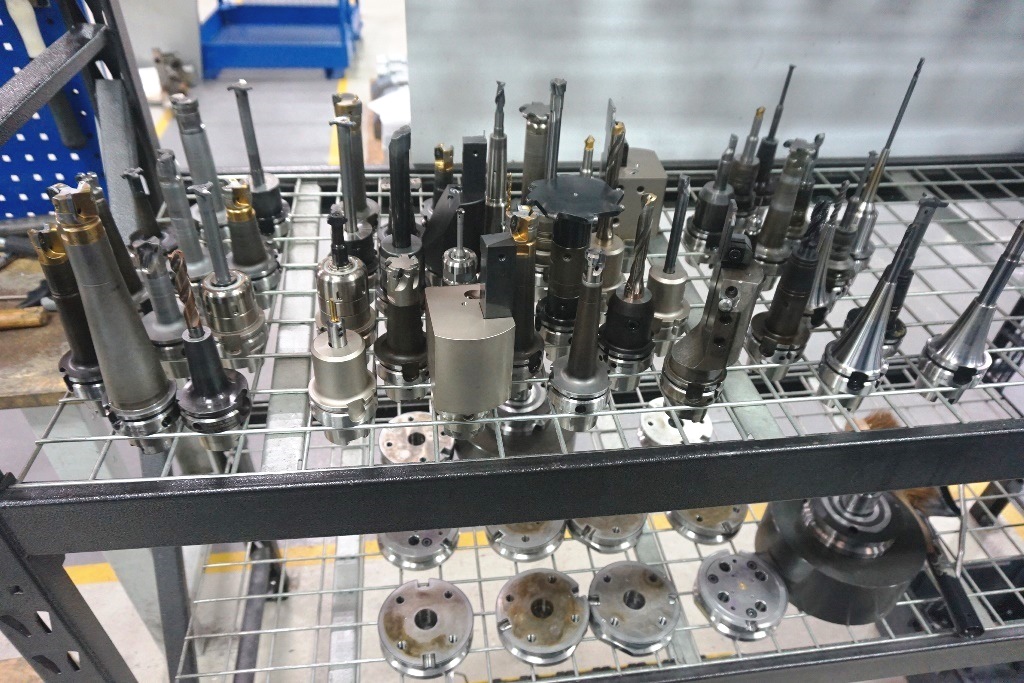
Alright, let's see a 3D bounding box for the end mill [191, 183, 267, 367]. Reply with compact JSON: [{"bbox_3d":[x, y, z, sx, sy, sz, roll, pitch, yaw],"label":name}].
[{"bbox_3d":[-0.294,-0.062,0.704,0.063,0.211,0.063,-3,40,-7],"label":"end mill"}]

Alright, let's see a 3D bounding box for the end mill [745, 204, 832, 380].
[{"bbox_3d":[0.303,-0.052,0.736,0.063,0.209,0.063,-2,37,-8],"label":"end mill"}]

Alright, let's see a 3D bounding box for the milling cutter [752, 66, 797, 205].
[{"bbox_3d":[0.384,-0.288,1.010,0.063,0.233,0.063,-4,40,-6],"label":"milling cutter"}]

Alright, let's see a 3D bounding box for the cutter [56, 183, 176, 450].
[{"bbox_3d":[-0.342,-0.011,0.598,0.063,0.265,0.063,4,37,-3],"label":"cutter"}]

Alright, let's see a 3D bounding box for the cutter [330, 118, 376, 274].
[{"bbox_3d":[-0.189,-0.145,0.796,0.063,0.229,0.063,-1,40,-9],"label":"cutter"}]

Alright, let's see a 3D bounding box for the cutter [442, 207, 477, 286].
[{"bbox_3d":[-0.058,-0.060,0.739,0.063,0.181,0.063,-2,39,-9],"label":"cutter"}]

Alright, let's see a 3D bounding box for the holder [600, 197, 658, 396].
[{"bbox_3d":[0.127,-0.048,0.712,0.063,0.222,0.063,-4,40,-7],"label":"holder"}]

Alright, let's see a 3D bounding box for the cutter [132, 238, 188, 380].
[{"bbox_3d":[-0.351,-0.033,0.693,0.063,0.158,0.063,3,37,-2],"label":"cutter"}]

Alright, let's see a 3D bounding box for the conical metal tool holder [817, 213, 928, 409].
[{"bbox_3d":[0.364,-0.024,0.686,0.063,0.214,0.063,2,38,-1],"label":"conical metal tool holder"}]

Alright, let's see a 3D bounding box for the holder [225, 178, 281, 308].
[{"bbox_3d":[-0.308,-0.113,0.801,0.063,0.158,0.063,-1,41,-9],"label":"holder"}]

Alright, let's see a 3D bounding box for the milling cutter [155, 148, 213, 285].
[{"bbox_3d":[-0.368,-0.124,0.782,0.063,0.195,0.063,-4,40,-7],"label":"milling cutter"}]

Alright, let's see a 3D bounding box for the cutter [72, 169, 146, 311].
[{"bbox_3d":[-0.417,-0.081,0.714,0.063,0.194,0.063,4,36,-3],"label":"cutter"}]

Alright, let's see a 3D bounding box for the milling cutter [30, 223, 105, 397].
[{"bbox_3d":[-0.400,-0.015,0.637,0.063,0.197,0.063,-2,38,-9],"label":"milling cutter"}]

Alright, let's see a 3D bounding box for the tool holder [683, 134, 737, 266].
[{"bbox_3d":[0.274,-0.189,0.926,0.063,0.184,0.063,-1,39,-9],"label":"tool holder"}]

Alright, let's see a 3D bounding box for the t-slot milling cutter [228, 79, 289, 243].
[{"bbox_3d":[-0.322,-0.215,0.871,0.063,0.225,0.063,-3,40,-7],"label":"t-slot milling cutter"}]

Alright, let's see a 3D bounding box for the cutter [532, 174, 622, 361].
[{"bbox_3d":[0.060,-0.067,0.731,0.093,0.196,0.093,2,38,-1],"label":"cutter"}]

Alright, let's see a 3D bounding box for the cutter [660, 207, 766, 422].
[{"bbox_3d":[0.187,-0.022,0.642,0.069,0.241,0.065,2,38,-1],"label":"cutter"}]

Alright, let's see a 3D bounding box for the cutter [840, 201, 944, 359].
[{"bbox_3d":[0.415,-0.057,0.747,0.063,0.210,0.063,-3,39,-7],"label":"cutter"}]

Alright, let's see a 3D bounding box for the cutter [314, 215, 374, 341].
[{"bbox_3d":[-0.177,-0.054,0.723,0.063,0.179,0.063,-1,38,-9],"label":"cutter"}]

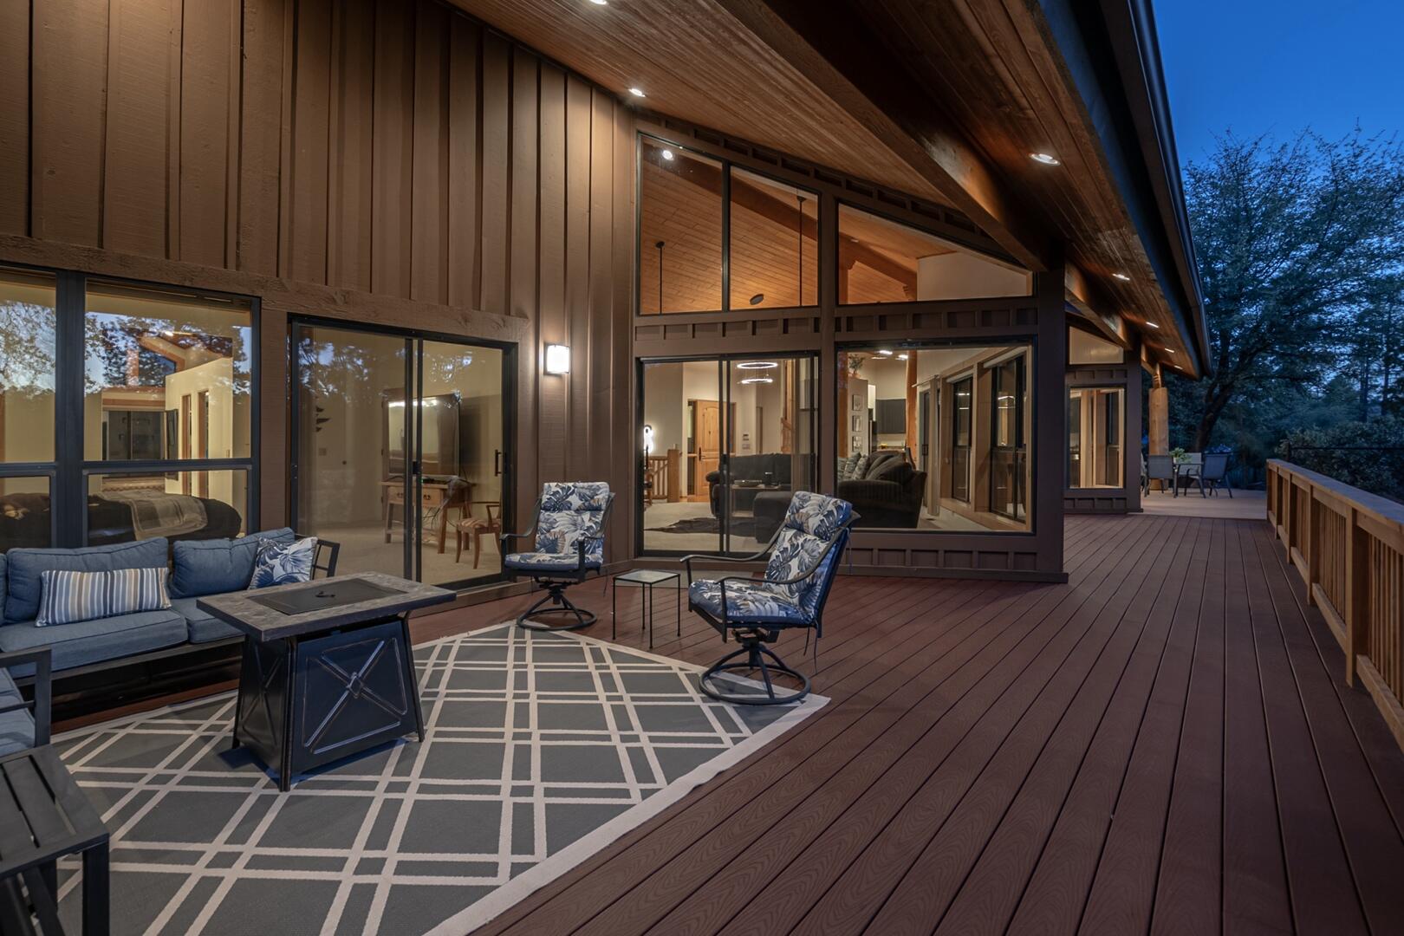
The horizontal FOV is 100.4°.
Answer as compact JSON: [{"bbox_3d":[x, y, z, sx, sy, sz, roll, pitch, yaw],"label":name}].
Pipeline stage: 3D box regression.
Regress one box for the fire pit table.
[{"bbox_3d":[-1.590,0.860,2.490,0.730,0.635,0.720,1,2,38],"label":"fire pit table"}]

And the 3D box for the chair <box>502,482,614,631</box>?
[{"bbox_3d":[-1.060,0.600,4.420,0.630,0.980,0.760,1,1,14],"label":"chair"}]

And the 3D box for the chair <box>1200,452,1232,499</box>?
[{"bbox_3d":[11.150,0.150,12.900,0.600,0.970,0.680,0,1,0],"label":"chair"}]

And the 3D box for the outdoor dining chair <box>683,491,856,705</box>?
[{"bbox_3d":[0.345,0.645,3.180,0.780,0.980,0.630,0,1,-16],"label":"outdoor dining chair"}]

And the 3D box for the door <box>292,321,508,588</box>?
[{"bbox_3d":[-2.235,-0.070,4.560,0.100,2.030,1.690,1,2,41],"label":"door"}]

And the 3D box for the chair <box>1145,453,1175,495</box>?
[{"bbox_3d":[10.300,0.170,13.150,0.600,0.950,0.680,1,1,24],"label":"chair"}]

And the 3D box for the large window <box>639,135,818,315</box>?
[{"bbox_3d":[0.265,-2.530,5.940,1.870,1.880,0.100,0,1,10],"label":"large window"}]

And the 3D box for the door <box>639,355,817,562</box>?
[{"bbox_3d":[0.265,-0.135,5.980,1.860,2.060,0.100,0,1,10],"label":"door"}]

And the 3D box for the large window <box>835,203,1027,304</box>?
[{"bbox_3d":[2.200,-2.100,5.600,1.790,1.000,0.100,0,1,10],"label":"large window"}]

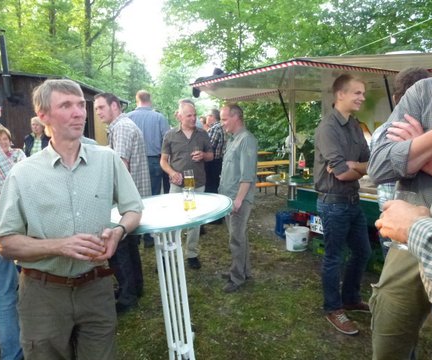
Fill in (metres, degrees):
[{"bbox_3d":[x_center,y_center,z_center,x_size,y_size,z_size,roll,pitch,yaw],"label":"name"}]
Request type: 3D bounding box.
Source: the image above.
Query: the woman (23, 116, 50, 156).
[{"bbox_3d":[-2.650,-0.124,5.108,0.480,1.660,0.300,-6,8,-25],"label":"woman"}]

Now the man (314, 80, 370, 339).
[{"bbox_3d":[0.891,0.205,2.354,0.500,1.830,0.400,-10,10,-44],"label":"man"}]

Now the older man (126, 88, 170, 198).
[{"bbox_3d":[-0.774,-0.111,3.945,0.520,1.840,0.330,-4,8,-12],"label":"older man"}]

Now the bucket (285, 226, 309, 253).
[{"bbox_3d":[0.979,0.722,4.052,0.290,0.270,0.290,-2,7,0],"label":"bucket"}]

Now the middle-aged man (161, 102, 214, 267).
[{"bbox_3d":[-0.316,0.077,3.572,0.560,1.780,0.380,-4,8,-13],"label":"middle-aged man"}]

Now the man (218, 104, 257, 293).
[{"bbox_3d":[0.189,0.187,3.177,0.360,1.770,0.480,-6,9,-29],"label":"man"}]

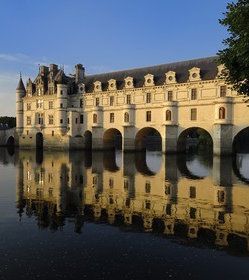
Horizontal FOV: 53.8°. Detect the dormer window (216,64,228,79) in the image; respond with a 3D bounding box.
[{"bbox_3d":[24.448,-16.571,60.152,2.857,3.461,2.095,1,0,30],"label":"dormer window"}]

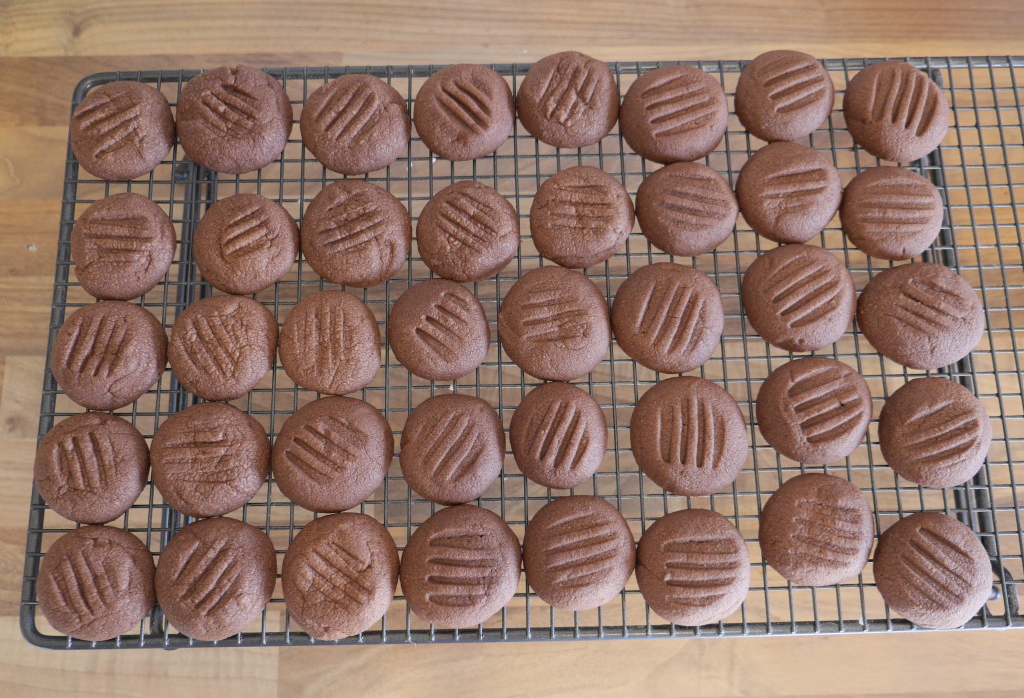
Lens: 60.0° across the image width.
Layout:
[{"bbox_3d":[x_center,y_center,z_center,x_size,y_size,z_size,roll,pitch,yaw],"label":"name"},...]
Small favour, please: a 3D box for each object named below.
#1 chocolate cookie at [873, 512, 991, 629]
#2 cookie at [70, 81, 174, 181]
[{"bbox_3d":[0.175,0.092,0.370,0.048,0.014,0.048,-1,77,-1],"label":"chocolate cookie"},{"bbox_3d":[-0.181,-0.102,0.411,0.048,0.014,0.049,-1,77,-1],"label":"cookie"}]

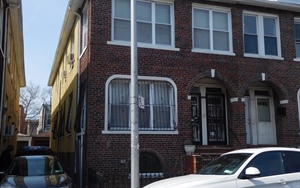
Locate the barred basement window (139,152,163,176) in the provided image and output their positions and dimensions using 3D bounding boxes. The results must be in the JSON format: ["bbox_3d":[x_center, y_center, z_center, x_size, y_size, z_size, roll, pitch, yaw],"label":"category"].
[{"bbox_3d":[-0.122,2.333,10.788,1.124,0.742,0.150,2,-9,-17],"label":"barred basement window"}]

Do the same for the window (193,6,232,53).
[{"bbox_3d":[2.355,-2.411,12.193,1.669,1.823,0.150,3,-9,-18],"label":"window"}]

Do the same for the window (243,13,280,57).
[{"bbox_3d":[4.461,-2.322,12.887,1.720,1.833,0.150,3,-9,-18],"label":"window"}]

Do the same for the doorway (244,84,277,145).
[{"bbox_3d":[4.428,0.808,12.881,1.512,2.387,0.300,3,-9,-18],"label":"doorway"}]

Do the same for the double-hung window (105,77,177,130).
[{"bbox_3d":[-0.256,0.352,10.886,2.529,1.926,0.150,3,-9,-18],"label":"double-hung window"}]

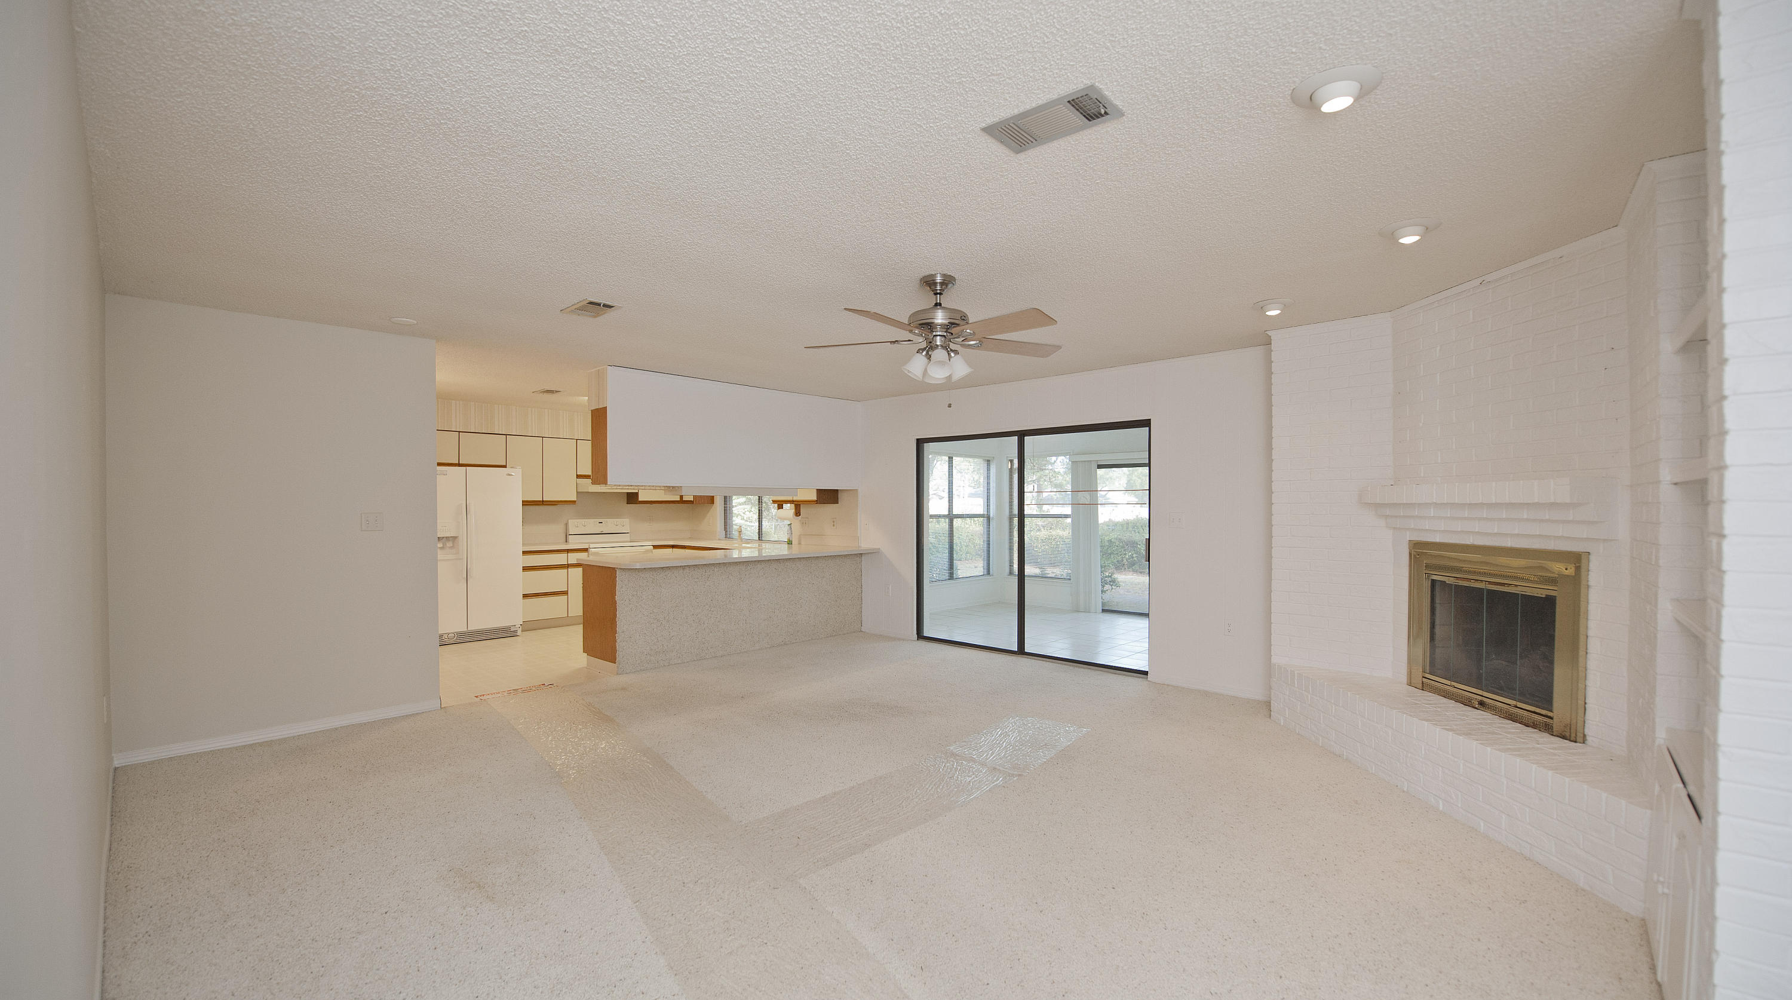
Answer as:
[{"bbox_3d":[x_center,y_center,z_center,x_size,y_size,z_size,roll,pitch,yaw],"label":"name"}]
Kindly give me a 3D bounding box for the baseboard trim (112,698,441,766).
[{"bbox_3d":[-3.553,1.353,4.133,1.447,0.075,0.016,0,0,-44],"label":"baseboard trim"}]

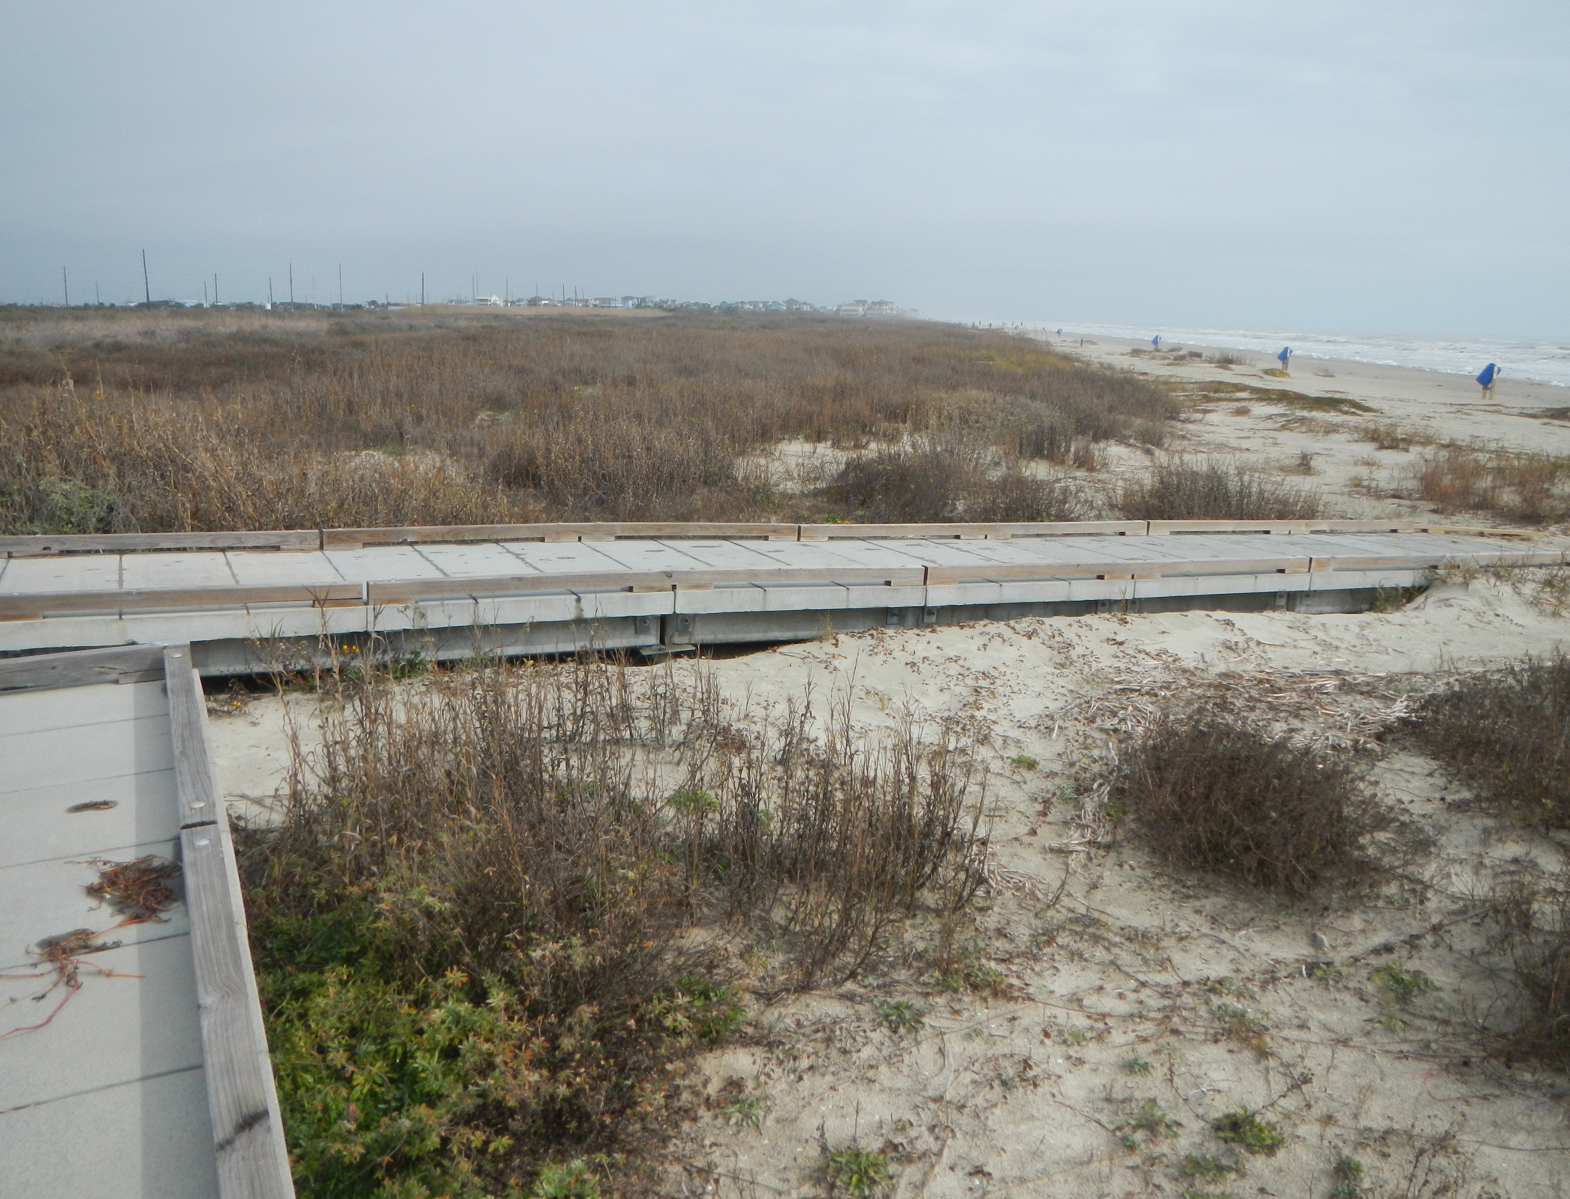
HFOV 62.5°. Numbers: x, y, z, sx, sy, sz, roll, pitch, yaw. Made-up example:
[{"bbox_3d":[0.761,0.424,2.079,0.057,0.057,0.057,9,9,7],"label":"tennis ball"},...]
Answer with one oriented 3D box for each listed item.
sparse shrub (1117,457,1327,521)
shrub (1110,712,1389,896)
[{"bbox_3d":[4.943,-1.289,14.645,2.350,0.750,1.700,5,13,18],"label":"sparse shrub"},{"bbox_3d":[2.091,0.834,5.828,1.220,0.540,1.100,6,13,20],"label":"shrub"}]

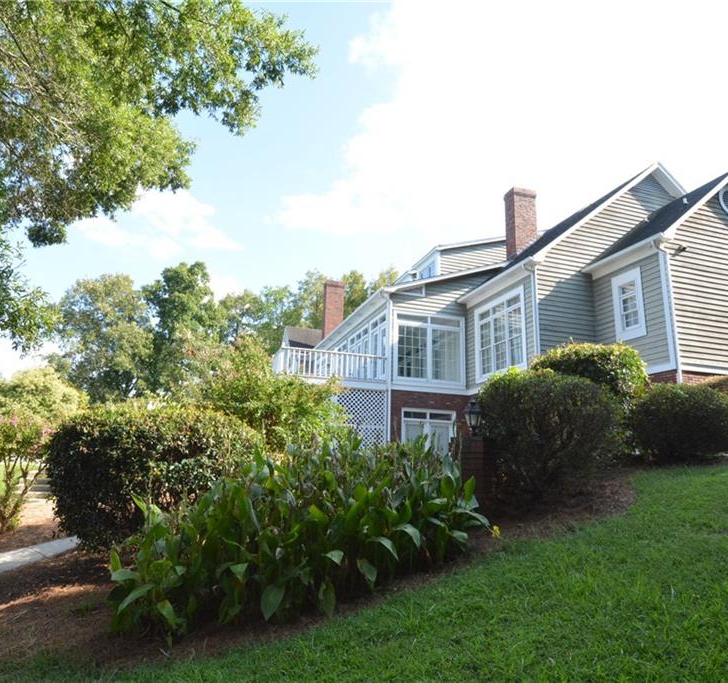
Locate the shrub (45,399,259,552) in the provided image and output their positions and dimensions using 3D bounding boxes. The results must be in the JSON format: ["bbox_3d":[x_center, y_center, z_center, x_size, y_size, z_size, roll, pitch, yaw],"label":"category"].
[{"bbox_3d":[-3.107,2.008,7.722,3.018,2.151,2.500,7,-14,-20],"label":"shrub"}]

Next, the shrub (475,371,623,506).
[{"bbox_3d":[2.391,1.234,6.719,1.739,1.780,1.650,-3,-14,19],"label":"shrub"}]

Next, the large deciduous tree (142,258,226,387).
[{"bbox_3d":[-12.523,1.789,37.623,5.625,16.056,6.500,6,-14,-18],"label":"large deciduous tree"}]

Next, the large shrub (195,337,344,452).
[{"bbox_3d":[-2.030,1.774,11.383,3.220,3.855,2.900,4,-13,-9],"label":"large shrub"}]

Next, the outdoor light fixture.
[{"bbox_3d":[1.356,0.947,6.352,0.210,0.406,0.210,-1,-14,12],"label":"outdoor light fixture"}]

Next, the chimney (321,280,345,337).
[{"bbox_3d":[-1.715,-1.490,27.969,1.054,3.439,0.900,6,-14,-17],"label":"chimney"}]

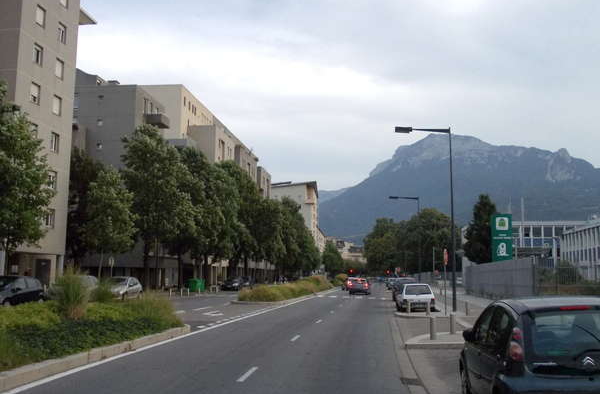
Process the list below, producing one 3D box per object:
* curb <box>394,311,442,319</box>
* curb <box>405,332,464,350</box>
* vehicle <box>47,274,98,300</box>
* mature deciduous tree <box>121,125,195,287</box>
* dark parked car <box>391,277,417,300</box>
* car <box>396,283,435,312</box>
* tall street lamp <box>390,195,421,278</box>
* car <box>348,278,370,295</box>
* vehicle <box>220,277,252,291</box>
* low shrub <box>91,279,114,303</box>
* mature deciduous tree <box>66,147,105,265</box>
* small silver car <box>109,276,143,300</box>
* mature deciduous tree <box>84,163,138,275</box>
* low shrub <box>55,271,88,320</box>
[{"bbox_3d":[4.971,4.935,27.651,2.100,0.140,2.300,-1,-7,6],"label":"curb"},{"bbox_3d":[3.579,3.587,16.488,2.000,0.140,3.100,-1,-7,6],"label":"curb"},{"bbox_3d":[-12.475,5.004,35.264,1.740,1.500,4.200,0,-7,7],"label":"vehicle"},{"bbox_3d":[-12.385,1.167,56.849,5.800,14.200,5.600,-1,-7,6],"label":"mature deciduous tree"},{"bbox_3d":[7.405,6.653,46.561,1.740,1.520,4.200,0,-7,7],"label":"dark parked car"},{"bbox_3d":[5.832,5.129,33.510,1.620,1.380,3.700,0,-7,6],"label":"car"},{"bbox_3d":[8.678,4.132,54.846,2.600,8.300,0.320,0,-7,7],"label":"tall street lamp"},{"bbox_3d":[5.611,8.407,62.161,1.750,1.500,4.200,-1,-7,6],"label":"car"},{"bbox_3d":[-7.125,9.684,73.263,1.750,1.480,4.200,0,-7,7],"label":"vehicle"},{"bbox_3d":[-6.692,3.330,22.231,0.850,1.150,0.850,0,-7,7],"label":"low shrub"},{"bbox_3d":[-18.894,2.062,57.753,4.600,12.600,4.600,-1,-7,6],"label":"mature deciduous tree"},{"bbox_3d":[-11.605,5.983,43.087,1.660,1.450,3.900,-1,-7,11],"label":"small silver car"},{"bbox_3d":[-13.392,2.442,46.550,3.900,9.200,3.900,-1,-7,6],"label":"mature deciduous tree"},{"bbox_3d":[-6.029,2.633,17.381,0.950,1.380,0.950,-1,-7,6],"label":"low shrub"}]

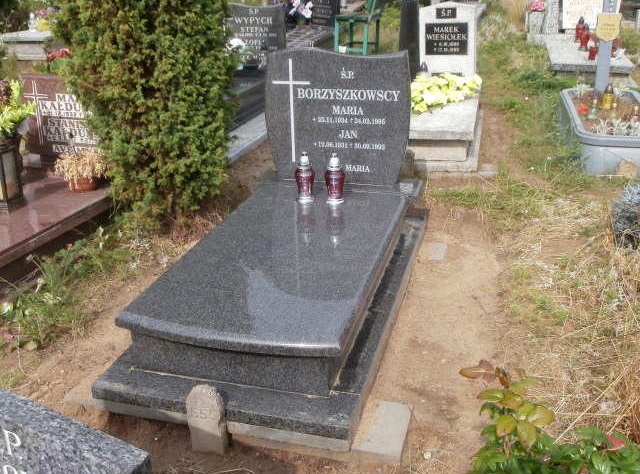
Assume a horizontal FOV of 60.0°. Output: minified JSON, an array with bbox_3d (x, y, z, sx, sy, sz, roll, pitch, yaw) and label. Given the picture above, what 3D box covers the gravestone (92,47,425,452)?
[{"bbox_3d":[-0.130,-0.215,2.597,1.020,1.140,1.910,4,24,17],"label":"gravestone"}]

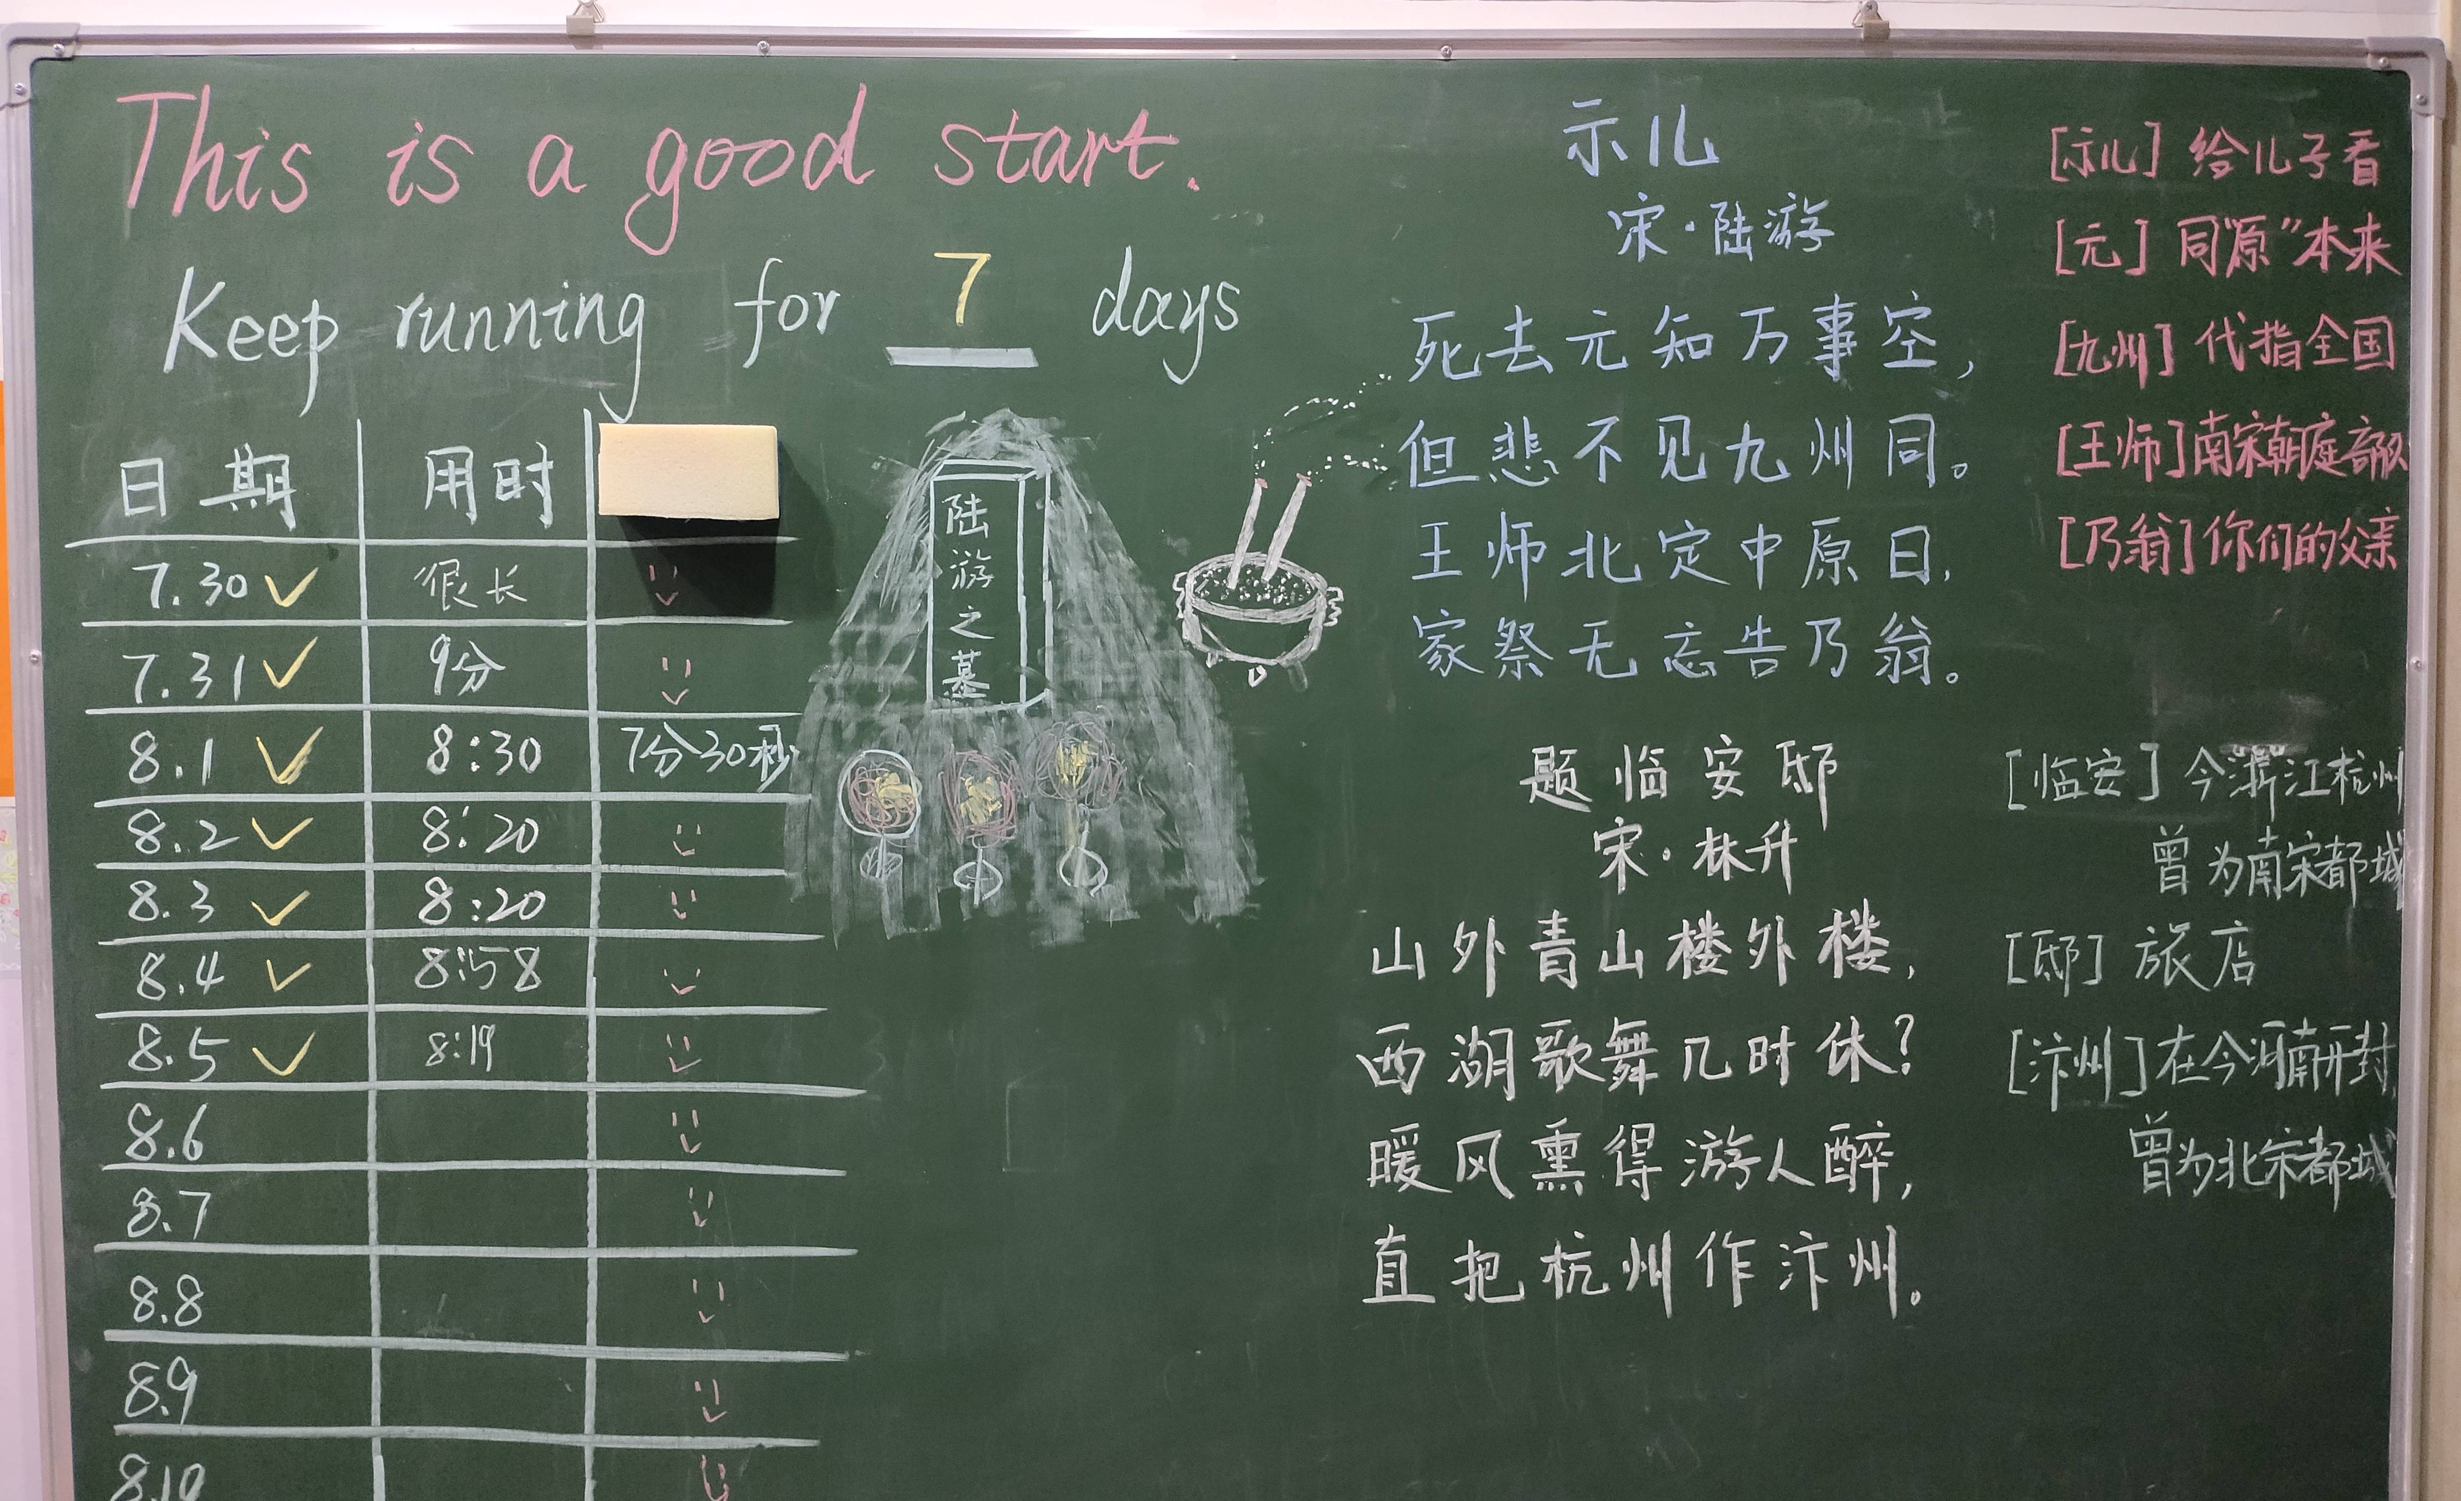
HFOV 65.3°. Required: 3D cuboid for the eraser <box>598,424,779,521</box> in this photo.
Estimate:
[{"bbox_3d":[-0.257,-0.133,0.922,0.085,0.043,0.026,1,2,-2],"label":"eraser"}]

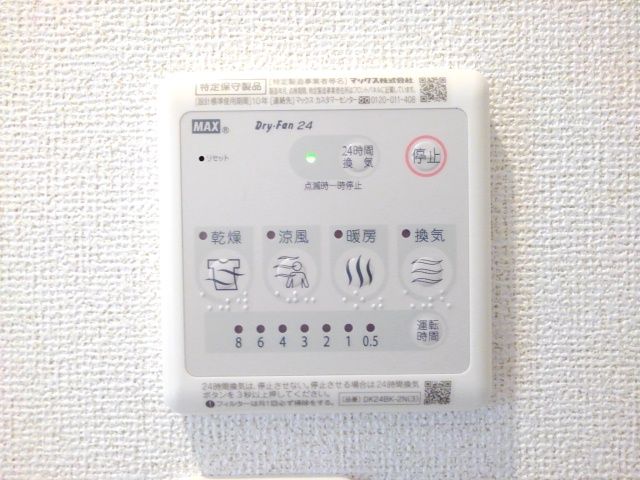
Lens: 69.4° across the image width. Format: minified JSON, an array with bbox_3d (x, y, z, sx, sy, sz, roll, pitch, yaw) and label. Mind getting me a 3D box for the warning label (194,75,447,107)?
[{"bbox_3d":[0.000,-0.051,0.159,0.087,0.011,0.002,-1,-12,0],"label":"warning label"}]

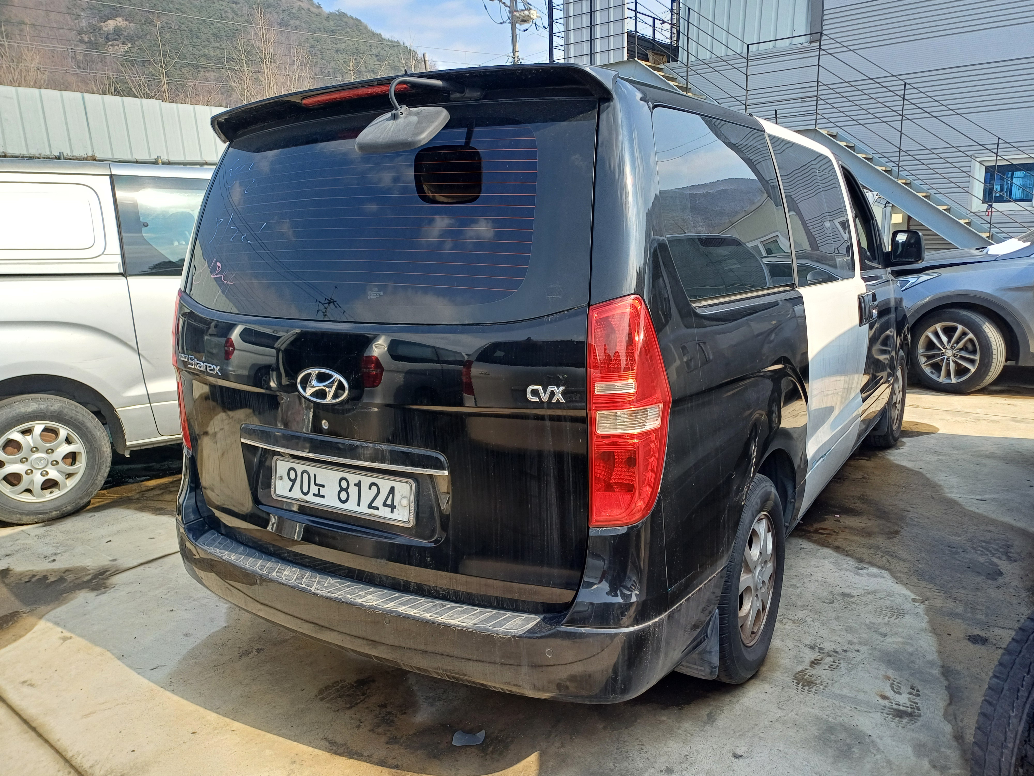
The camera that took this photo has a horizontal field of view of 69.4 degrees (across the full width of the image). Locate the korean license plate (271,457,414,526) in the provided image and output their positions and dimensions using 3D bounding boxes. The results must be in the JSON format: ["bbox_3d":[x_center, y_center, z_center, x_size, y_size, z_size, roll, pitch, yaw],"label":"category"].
[{"bbox_3d":[-0.502,0.284,2.098,0.548,0.120,0.025,4,3,33],"label":"korean license plate"}]

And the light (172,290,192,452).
[{"bbox_3d":[-1.166,-0.047,2.596,0.183,0.538,0.173,4,13,33],"label":"light"}]

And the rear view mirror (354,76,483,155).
[{"bbox_3d":[-0.201,-0.645,1.765,0.213,0.193,0.365,4,13,33],"label":"rear view mirror"}]

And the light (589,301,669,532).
[{"bbox_3d":[0.254,0.058,1.678,0.183,0.538,0.173,4,13,33],"label":"light"}]

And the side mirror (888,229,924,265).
[{"bbox_3d":[2.338,-0.845,4.488,0.193,0.223,0.122,4,13,33],"label":"side mirror"}]

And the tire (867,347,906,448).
[{"bbox_3d":[2.554,0.063,5.223,0.223,0.711,0.711,4,13,33],"label":"tire"}]

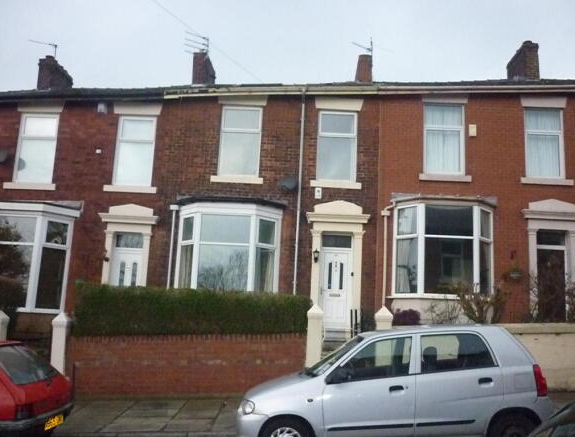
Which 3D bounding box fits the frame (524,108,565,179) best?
[{"bbox_3d":[6.736,-1.948,14.594,1.021,1.867,0.100,3,-9,1],"label":"frame"}]

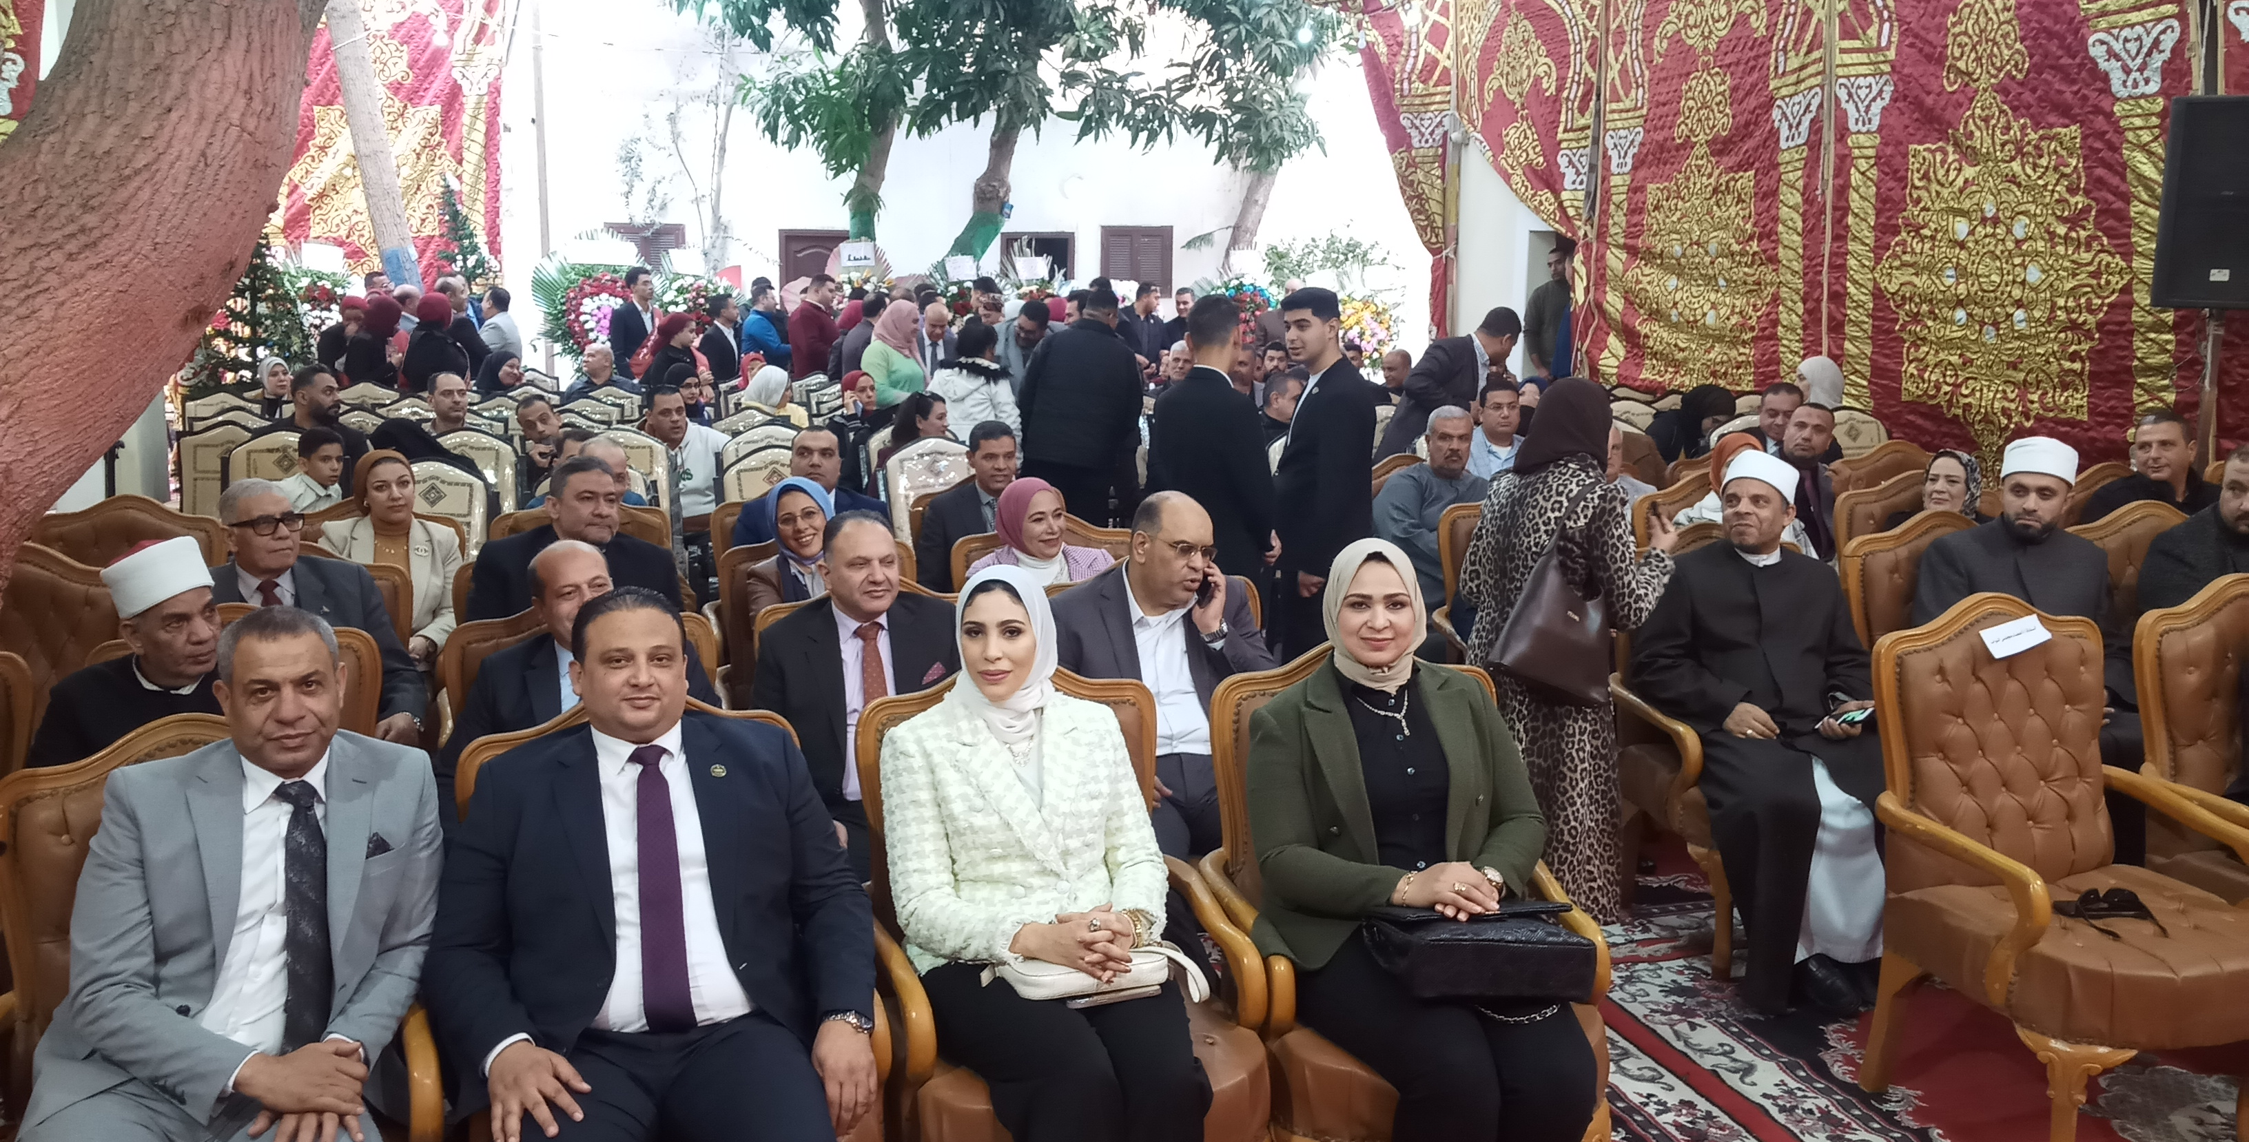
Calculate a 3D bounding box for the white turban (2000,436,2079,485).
[{"bbox_3d":[2.498,-0.305,4.967,0.210,0.135,0.225,7,6,35],"label":"white turban"}]

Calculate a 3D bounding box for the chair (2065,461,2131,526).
[{"bbox_3d":[3.955,0.161,6.909,0.670,1.090,0.720,-3,10,-17],"label":"chair"}]

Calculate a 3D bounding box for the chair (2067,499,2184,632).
[{"bbox_3d":[3.415,0.358,5.705,0.670,1.090,0.720,-3,10,-17],"label":"chair"}]

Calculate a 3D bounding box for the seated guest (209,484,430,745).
[{"bbox_3d":[-1.974,0.444,4.417,0.580,1.280,0.820,-5,10,-25],"label":"seated guest"}]

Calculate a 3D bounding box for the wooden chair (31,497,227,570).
[{"bbox_3d":[-3.034,0.371,5.439,0.670,1.120,0.740,-2,10,-10],"label":"wooden chair"}]

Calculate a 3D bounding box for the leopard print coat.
[{"bbox_3d":[1.240,0.332,5.091,0.500,1.320,0.430,5,11,28],"label":"leopard print coat"}]

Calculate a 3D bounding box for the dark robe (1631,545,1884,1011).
[{"bbox_3d":[1.644,0.489,4.730,0.600,1.080,0.710,-2,10,-10],"label":"dark robe"}]

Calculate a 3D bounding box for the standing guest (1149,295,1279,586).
[{"bbox_3d":[0.305,-0.094,6.264,0.470,1.730,0.310,3,10,20],"label":"standing guest"}]

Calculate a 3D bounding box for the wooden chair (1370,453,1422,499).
[{"bbox_3d":[1.200,0.105,7.249,0.670,1.090,0.720,-2,10,-12],"label":"wooden chair"}]

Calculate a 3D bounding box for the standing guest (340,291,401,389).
[{"bbox_3d":[-4.998,-1.023,12.198,0.360,1.650,0.460,-8,13,-41],"label":"standing guest"}]

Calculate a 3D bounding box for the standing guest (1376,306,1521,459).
[{"bbox_3d":[1.510,-0.412,8.647,0.740,1.660,0.500,-2,10,-13],"label":"standing guest"}]

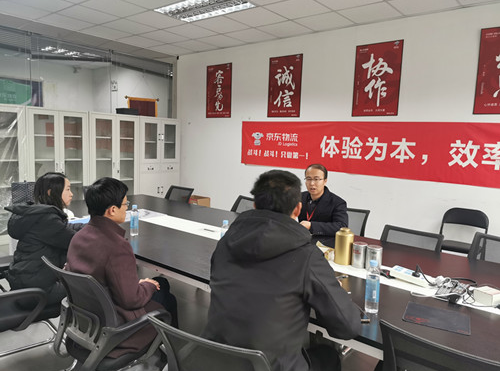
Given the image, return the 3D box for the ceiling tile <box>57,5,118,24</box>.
[{"bbox_3d":[-2.088,-2.203,5.051,0.606,0.020,0.606,8,8,39],"label":"ceiling tile"}]

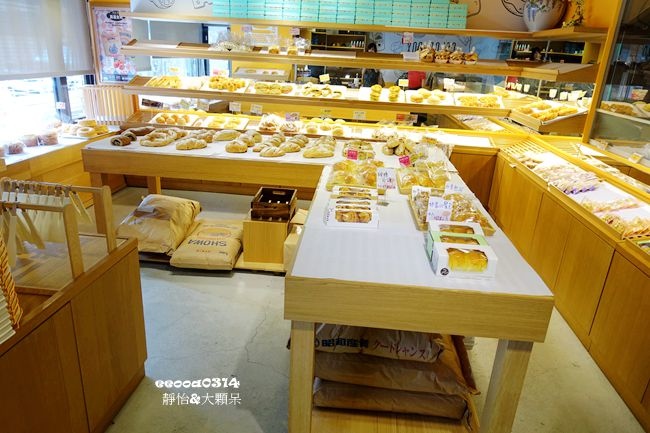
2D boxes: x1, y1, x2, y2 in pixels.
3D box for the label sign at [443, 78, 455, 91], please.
[{"bbox_3d":[1.273,-1.356,4.443,0.118,0.112,0.012,5,20,4],"label":"label sign"}]

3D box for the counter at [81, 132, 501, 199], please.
[{"bbox_3d":[-0.345,-0.189,3.626,2.753,0.762,1.005,5,20,4],"label":"counter"}]

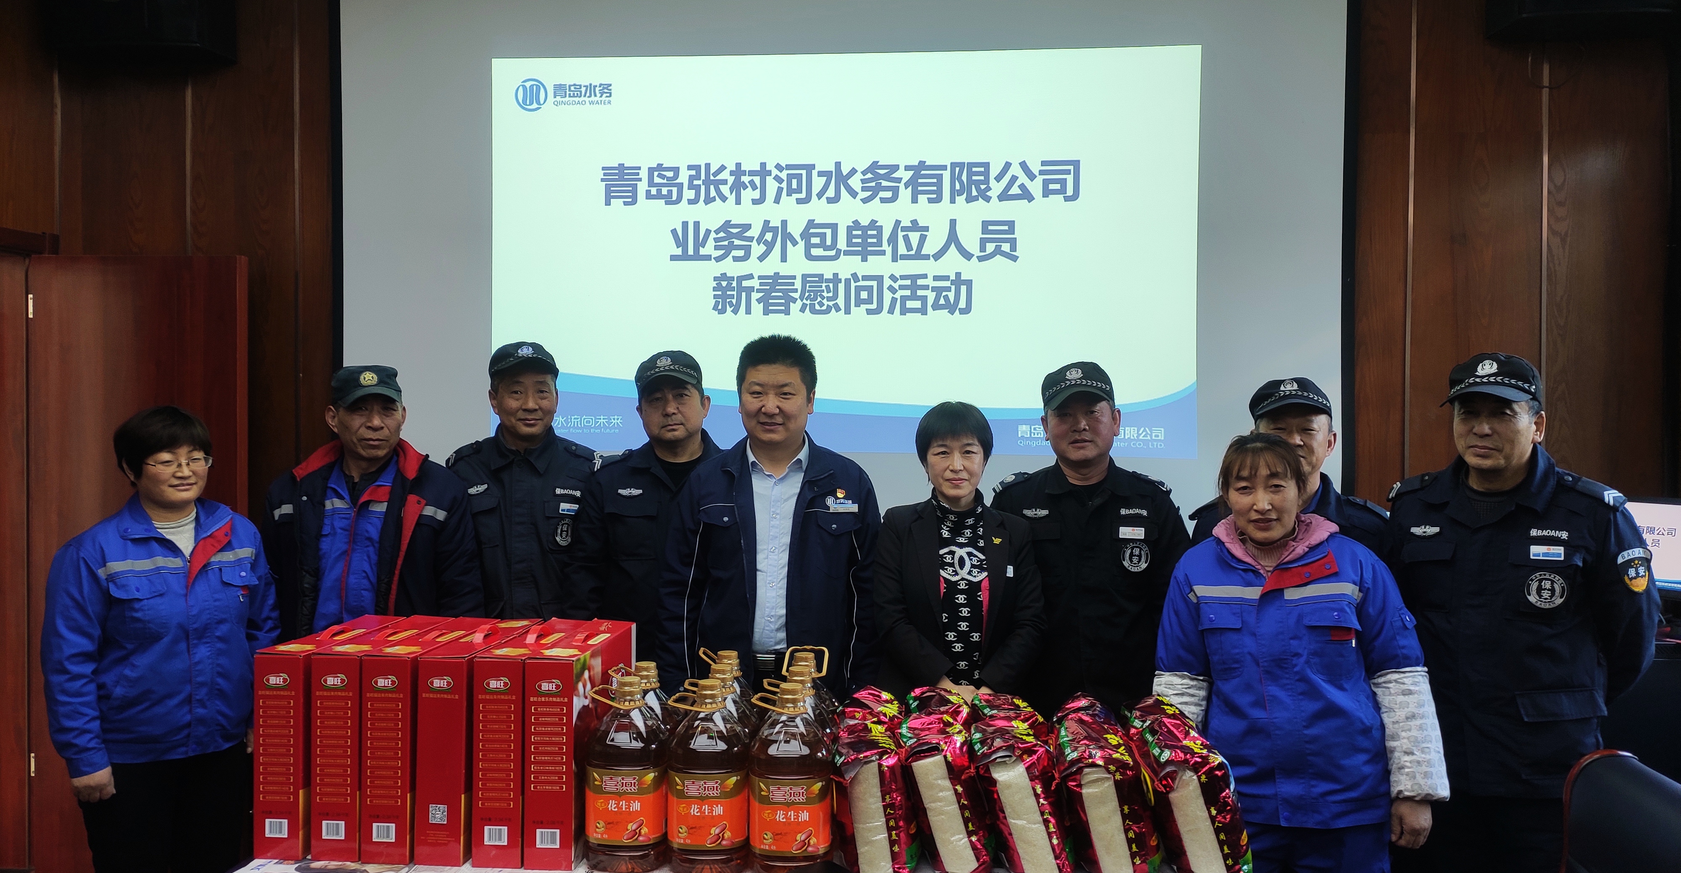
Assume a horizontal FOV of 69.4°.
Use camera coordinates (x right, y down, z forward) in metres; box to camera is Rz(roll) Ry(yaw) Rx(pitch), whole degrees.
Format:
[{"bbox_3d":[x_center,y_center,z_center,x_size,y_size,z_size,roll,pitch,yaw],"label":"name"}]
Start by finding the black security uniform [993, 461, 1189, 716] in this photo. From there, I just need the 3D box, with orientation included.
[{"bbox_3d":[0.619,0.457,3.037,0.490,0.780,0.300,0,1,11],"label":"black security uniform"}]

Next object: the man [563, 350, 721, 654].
[{"bbox_3d":[-0.445,0.668,3.116,0.500,1.768,0.310,0,1,-8],"label":"man"}]

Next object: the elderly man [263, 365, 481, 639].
[{"bbox_3d":[-1.139,0.692,2.966,0.510,1.719,0.310,0,1,-17],"label":"elderly man"}]

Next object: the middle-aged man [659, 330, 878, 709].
[{"bbox_3d":[-0.162,0.652,2.750,0.510,1.755,0.290,0,1,-1],"label":"middle-aged man"}]

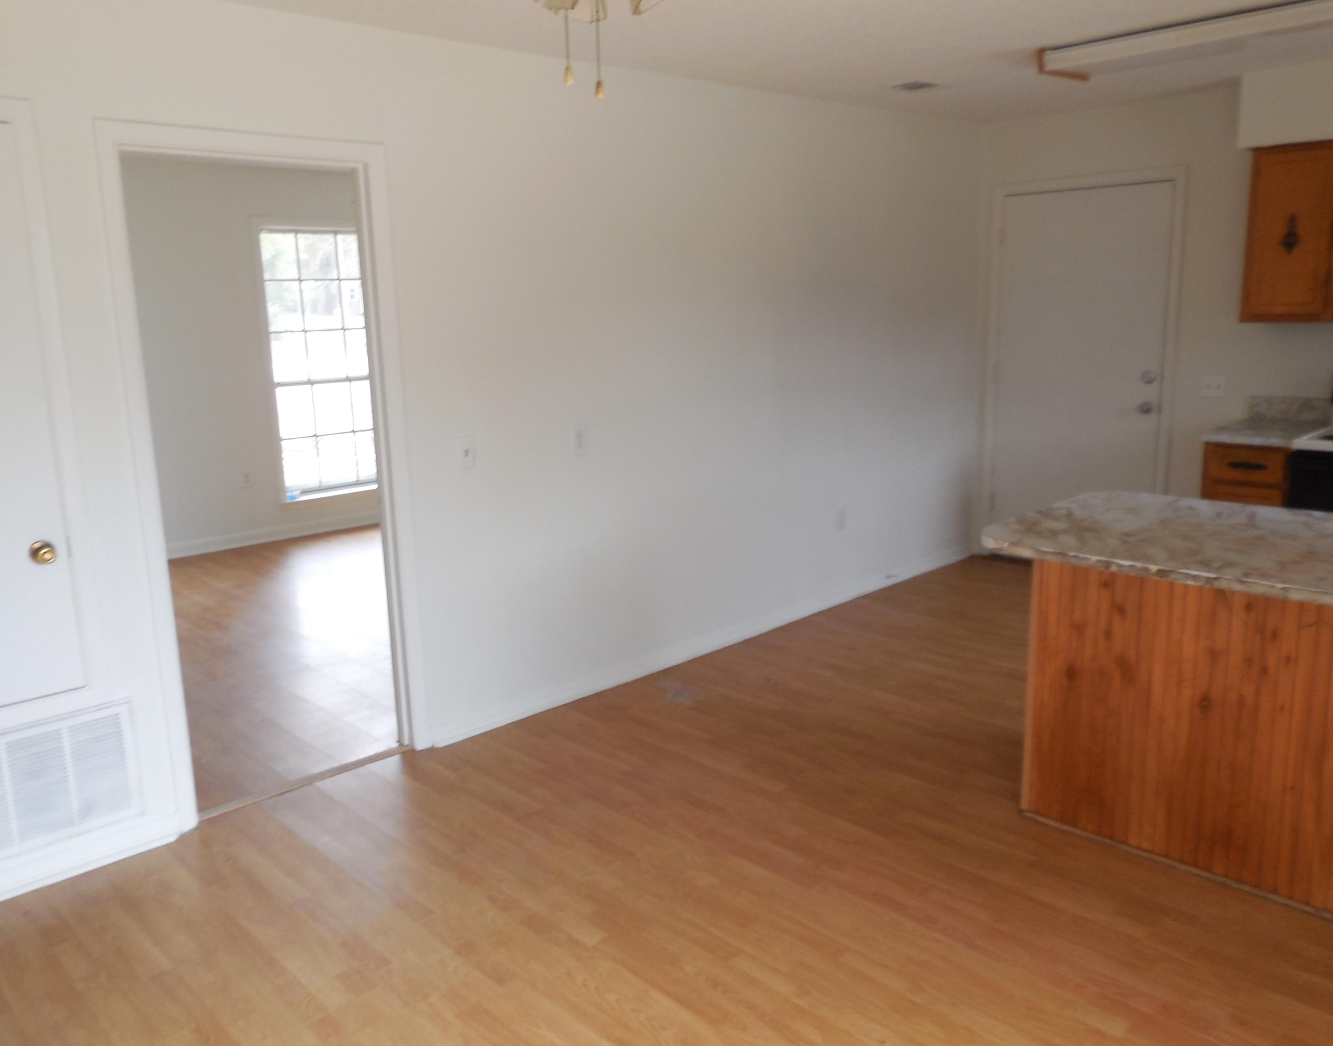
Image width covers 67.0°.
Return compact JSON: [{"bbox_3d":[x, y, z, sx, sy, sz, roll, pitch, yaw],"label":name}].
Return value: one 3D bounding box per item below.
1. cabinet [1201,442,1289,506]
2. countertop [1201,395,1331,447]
[{"bbox_3d":[2.707,0.038,4.586,0.621,0.883,0.331,-13,16,-41],"label":"cabinet"},{"bbox_3d":[2.679,-0.457,4.475,0.641,0.141,0.347,-13,16,-41],"label":"countertop"}]

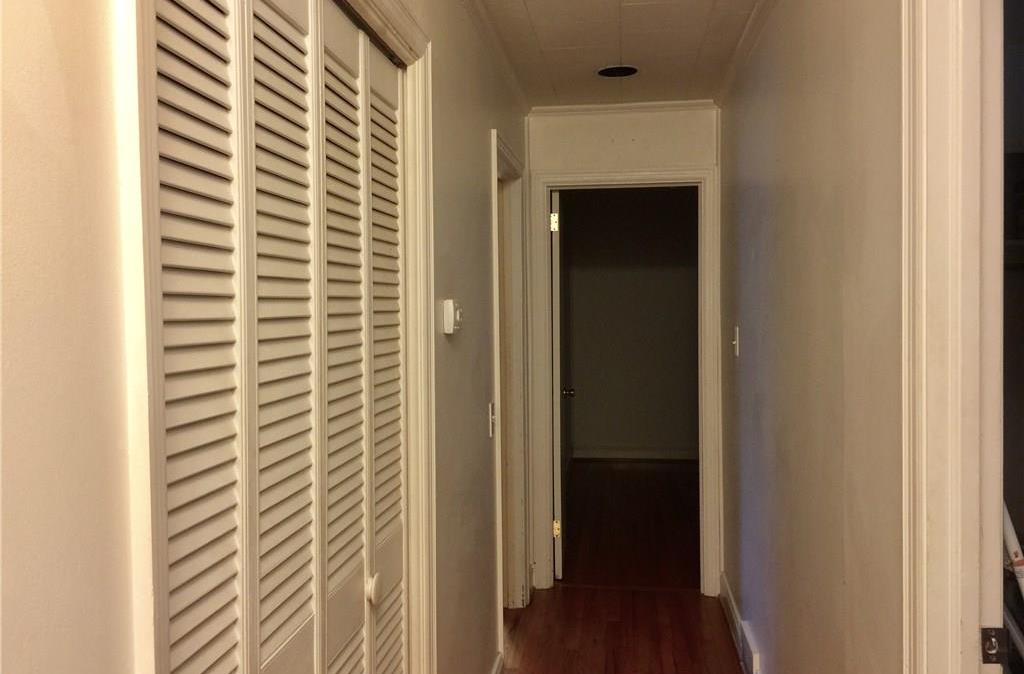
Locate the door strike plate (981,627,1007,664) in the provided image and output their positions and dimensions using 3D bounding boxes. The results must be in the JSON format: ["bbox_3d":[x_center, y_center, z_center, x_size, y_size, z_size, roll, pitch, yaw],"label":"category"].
[{"bbox_3d":[0.753,0.482,1.338,0.042,0.056,0.006,-1,2,8],"label":"door strike plate"}]

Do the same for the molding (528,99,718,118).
[{"bbox_3d":[0.547,-1.145,4.284,0.950,0.043,0.038,0,1,8],"label":"molding"}]

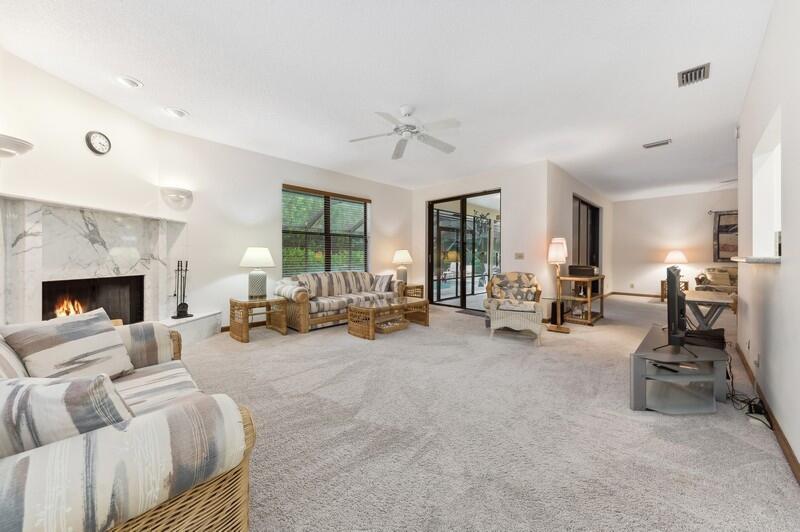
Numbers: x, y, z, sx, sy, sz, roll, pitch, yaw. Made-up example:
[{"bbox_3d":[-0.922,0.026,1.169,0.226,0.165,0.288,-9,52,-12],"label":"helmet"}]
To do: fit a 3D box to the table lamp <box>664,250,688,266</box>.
[{"bbox_3d":[6.841,0.011,6.602,0.420,0.770,0.420,-1,2,-42],"label":"table lamp"}]

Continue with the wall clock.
[{"bbox_3d":[-3.161,-1.291,2.796,0.040,0.222,0.222,0,1,4],"label":"wall clock"}]

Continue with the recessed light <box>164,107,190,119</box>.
[{"bbox_3d":[-2.554,-1.747,3.058,0.210,0.035,0.210,-1,2,-42],"label":"recessed light"}]

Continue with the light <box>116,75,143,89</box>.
[{"bbox_3d":[-2.543,-1.711,2.515,0.200,0.040,0.200,-2,2,-42],"label":"light"}]

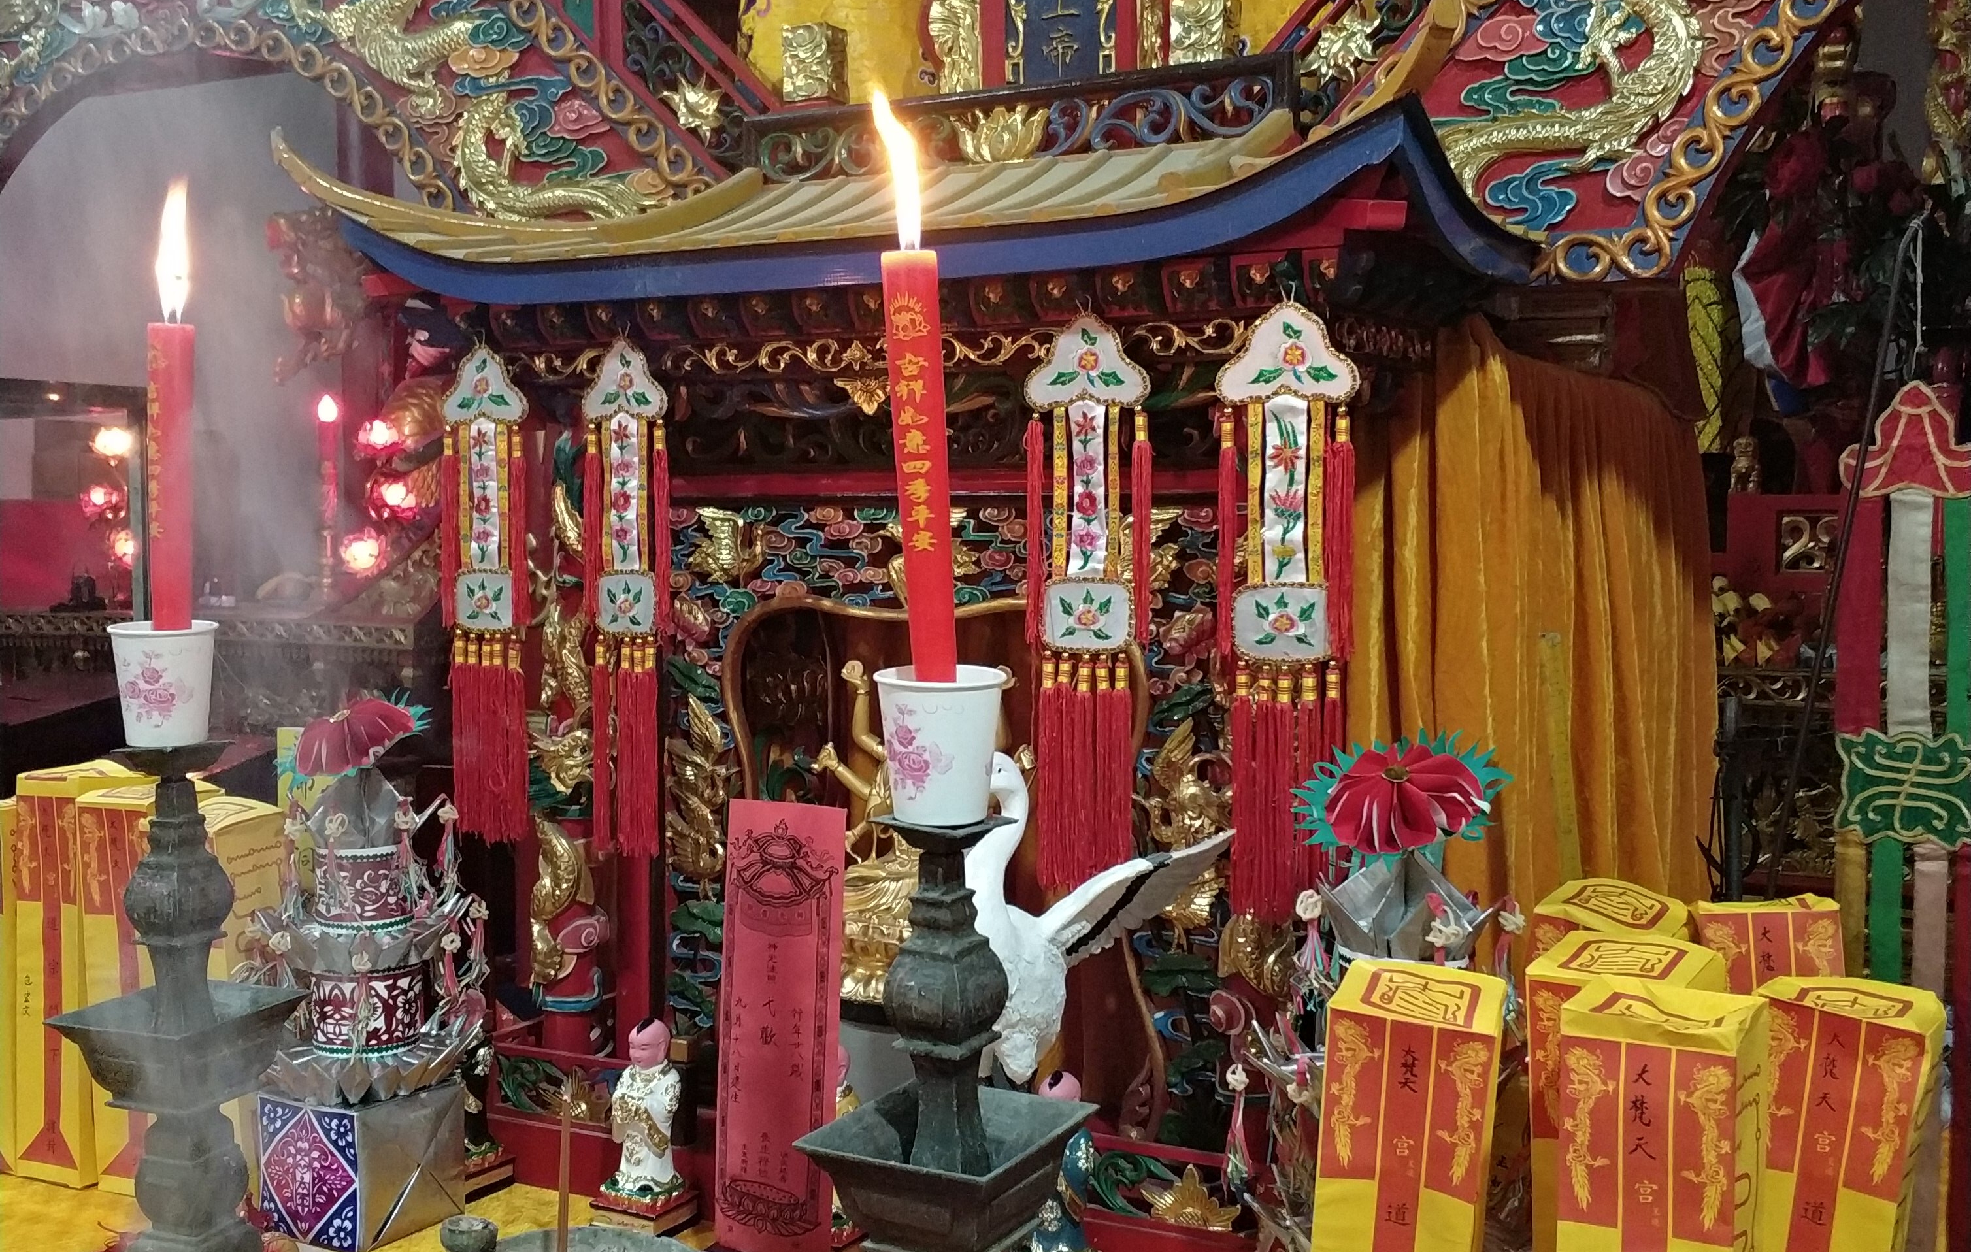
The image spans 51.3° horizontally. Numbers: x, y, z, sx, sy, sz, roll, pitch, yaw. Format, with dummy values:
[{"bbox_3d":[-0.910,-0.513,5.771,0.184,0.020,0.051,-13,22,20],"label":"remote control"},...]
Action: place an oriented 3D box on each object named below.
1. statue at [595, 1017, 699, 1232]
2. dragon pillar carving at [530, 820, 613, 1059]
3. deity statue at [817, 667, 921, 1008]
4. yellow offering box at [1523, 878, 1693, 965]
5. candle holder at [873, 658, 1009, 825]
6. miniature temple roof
[{"bbox_3d":[-0.289,0.417,1.738,0.065,0.176,0.062,2,5,25],"label":"statue"},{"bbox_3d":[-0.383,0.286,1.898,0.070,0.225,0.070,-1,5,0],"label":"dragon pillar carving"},{"bbox_3d":[-0.052,0.177,1.780,0.185,0.300,0.130,2,5,27],"label":"deity statue"},{"bbox_3d":[0.434,0.361,1.429,0.088,0.339,0.086,2,5,29],"label":"yellow offering box"},{"bbox_3d":[-0.024,0.065,1.112,0.072,0.079,0.072,0,5,0],"label":"candle holder"},{"bbox_3d":[-0.069,-0.345,1.713,1.020,0.160,0.370,2,5,28],"label":"miniature temple roof"}]

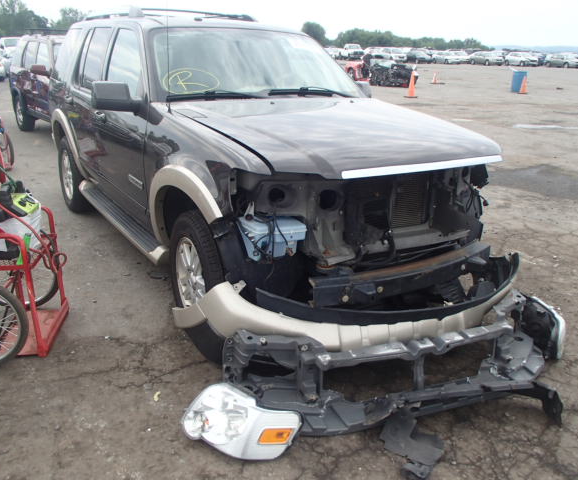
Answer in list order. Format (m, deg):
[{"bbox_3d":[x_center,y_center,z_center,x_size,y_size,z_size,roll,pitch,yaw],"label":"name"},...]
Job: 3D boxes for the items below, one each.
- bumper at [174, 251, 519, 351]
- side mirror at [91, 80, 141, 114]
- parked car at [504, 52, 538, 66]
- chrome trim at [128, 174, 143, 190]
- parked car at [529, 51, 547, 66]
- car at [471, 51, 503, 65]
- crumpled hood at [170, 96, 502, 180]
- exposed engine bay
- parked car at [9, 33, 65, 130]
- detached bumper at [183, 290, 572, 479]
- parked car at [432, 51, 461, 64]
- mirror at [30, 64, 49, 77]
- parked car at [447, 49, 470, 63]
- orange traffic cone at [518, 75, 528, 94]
[{"bbox_3d":[0.420,0.358,2.747,1.920,0.430,0.660,-8,22,-22],"label":"bumper"},{"bbox_3d":[-1.002,-0.839,3.034,0.270,0.180,0.140,-13,24,-32],"label":"side mirror"},{"bbox_3d":[25.770,-20.040,57.367,1.800,1.450,4.700,-2,20,-7],"label":"parked car"},{"bbox_3d":[-0.909,-0.346,3.081,0.015,0.045,0.235,-13,24,-32],"label":"chrome trim"},{"bbox_3d":[29.444,-21.272,60.778,1.800,1.500,4.600,0,20,-2],"label":"parked car"},{"bbox_3d":[22.866,-21.030,59.932,1.780,1.460,4.600,-2,20,-7],"label":"car"},{"bbox_3d":[0.306,-0.589,2.846,1.520,0.260,1.320,-12,23,-32],"label":"crumpled hood"},{"bbox_3d":[0.404,-0.163,2.852,1.520,0.620,0.700,-13,24,-32],"label":"exposed engine bay"},{"bbox_3d":[-3.549,-2.720,9.224,1.780,1.750,4.650,-15,25,-36],"label":"parked car"},{"bbox_3d":[0.499,0.583,2.342,1.830,0.330,0.750,-5,21,-16],"label":"detached bumper"},{"bbox_3d":[19.506,-22.172,62.920,1.780,1.450,4.650,-2,20,-7],"label":"parked car"},{"bbox_3d":[-3.792,-2.582,7.900,0.260,0.170,0.140,-12,23,-30],"label":"mirror"},{"bbox_3d":[20.957,-22.422,63.694,1.800,1.460,4.600,0,20,-2],"label":"parked car"},{"bbox_3d":[9.347,-6.198,20.639,0.380,0.700,0.380,1,20,0],"label":"orange traffic cone"}]

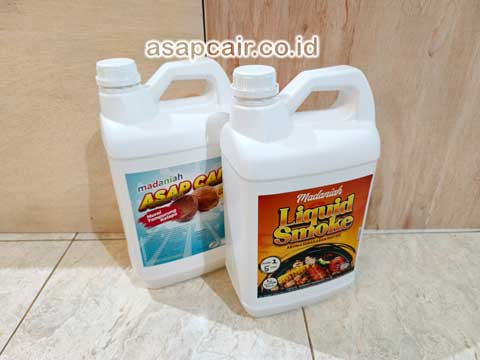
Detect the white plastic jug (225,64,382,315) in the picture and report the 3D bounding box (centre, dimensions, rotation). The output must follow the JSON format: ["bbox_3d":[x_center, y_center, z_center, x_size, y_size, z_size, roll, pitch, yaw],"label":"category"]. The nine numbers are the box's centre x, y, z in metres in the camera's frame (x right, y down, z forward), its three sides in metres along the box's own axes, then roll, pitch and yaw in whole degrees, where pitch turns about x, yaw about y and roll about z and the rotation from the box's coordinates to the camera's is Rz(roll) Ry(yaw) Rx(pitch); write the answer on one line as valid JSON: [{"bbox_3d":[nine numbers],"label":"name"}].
[{"bbox_3d":[0.075,0.012,0.436,0.184,0.321,0.130,-10,30,-16],"label":"white plastic jug"}]

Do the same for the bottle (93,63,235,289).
[{"bbox_3d":[-0.096,-0.014,0.488,0.184,0.321,0.130,-13,31,-21],"label":"bottle"}]

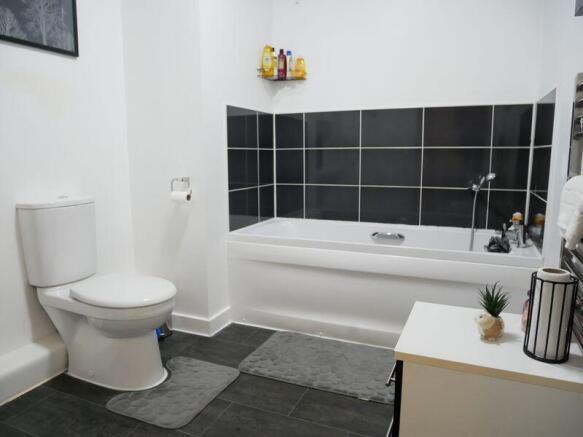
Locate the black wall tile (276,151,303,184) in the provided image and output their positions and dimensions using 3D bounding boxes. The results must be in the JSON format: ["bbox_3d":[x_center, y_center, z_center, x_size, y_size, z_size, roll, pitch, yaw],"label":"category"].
[{"bbox_3d":[-0.010,-0.371,3.157,0.227,0.249,0.010,3,9,22],"label":"black wall tile"}]

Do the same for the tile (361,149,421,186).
[{"bbox_3d":[0.655,-0.333,2.896,0.400,0.249,0.010,3,9,22],"label":"tile"}]

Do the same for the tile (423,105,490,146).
[{"bbox_3d":[1.027,-0.562,2.708,0.400,0.249,0.010,3,9,22],"label":"tile"}]

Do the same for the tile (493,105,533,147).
[{"bbox_3d":[1.300,-0.541,2.568,0.209,0.246,0.011,3,9,22],"label":"tile"}]

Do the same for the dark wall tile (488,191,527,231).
[{"bbox_3d":[1.302,-0.049,2.641,0.209,0.242,0.011,3,9,22],"label":"dark wall tile"}]

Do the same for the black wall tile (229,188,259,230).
[{"bbox_3d":[-0.299,-0.065,2.804,0.010,0.245,0.397,3,9,22],"label":"black wall tile"}]

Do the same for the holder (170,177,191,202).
[{"bbox_3d":[-0.602,-0.163,2.392,0.136,0.128,0.068,3,9,22],"label":"holder"}]

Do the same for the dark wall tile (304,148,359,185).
[{"bbox_3d":[0.283,-0.355,3.040,0.399,0.249,0.010,3,9,22],"label":"dark wall tile"}]

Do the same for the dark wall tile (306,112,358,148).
[{"bbox_3d":[0.282,-0.603,3.010,0.400,0.249,0.010,3,9,22],"label":"dark wall tile"}]

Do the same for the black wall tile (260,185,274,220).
[{"bbox_3d":[-0.176,-0.112,3.126,0.010,0.242,0.256,3,9,22],"label":"black wall tile"}]

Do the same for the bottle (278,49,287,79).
[{"bbox_3d":[-0.064,-1.054,2.987,0.056,0.200,0.042,2,9,17],"label":"bottle"}]

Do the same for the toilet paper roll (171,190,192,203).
[{"bbox_3d":[-0.598,-0.116,2.359,0.103,0.062,0.062,3,9,22],"label":"toilet paper roll"}]

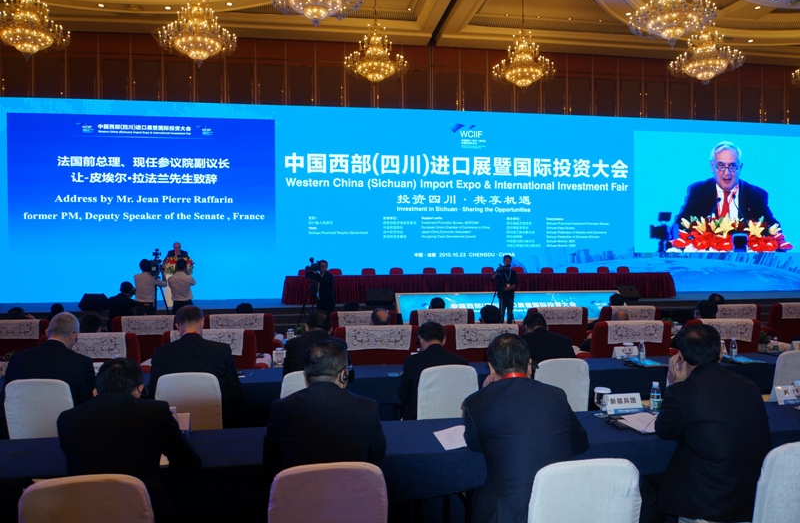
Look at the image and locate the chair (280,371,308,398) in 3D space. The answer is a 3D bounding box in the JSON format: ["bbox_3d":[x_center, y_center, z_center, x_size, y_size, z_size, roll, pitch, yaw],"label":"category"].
[{"bbox_3d":[-0.615,1.176,4.217,0.450,0.930,0.550,0,1,-9],"label":"chair"}]

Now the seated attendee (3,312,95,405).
[{"bbox_3d":[-2.286,0.993,4.088,0.540,1.320,0.780,0,1,-10],"label":"seated attendee"}]

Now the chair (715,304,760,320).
[{"bbox_3d":[4.513,1.059,8.591,0.900,1.020,0.800,0,1,-9],"label":"chair"}]

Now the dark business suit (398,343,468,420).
[{"bbox_3d":[0.250,0.901,4.570,0.520,0.640,0.450,0,0,-9],"label":"dark business suit"}]

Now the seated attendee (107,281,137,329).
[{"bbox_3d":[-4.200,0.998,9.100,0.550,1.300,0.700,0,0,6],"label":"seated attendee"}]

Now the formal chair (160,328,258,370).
[{"bbox_3d":[-1.830,1.146,5.950,0.870,1.030,0.820,0,0,-9],"label":"formal chair"}]

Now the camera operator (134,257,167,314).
[{"bbox_3d":[-4.315,0.772,10.379,0.560,1.660,0.500,0,1,-14],"label":"camera operator"}]

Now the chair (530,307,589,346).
[{"bbox_3d":[1.998,1.077,8.170,0.900,1.020,0.800,0,1,-9],"label":"chair"}]

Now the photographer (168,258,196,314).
[{"bbox_3d":[-3.740,0.759,10.330,0.500,1.680,0.420,-1,1,-18],"label":"photographer"}]

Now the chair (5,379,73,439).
[{"bbox_3d":[-2.440,1.219,4.240,0.460,0.920,0.560,0,0,-9],"label":"chair"}]

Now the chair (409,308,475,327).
[{"bbox_3d":[0.447,1.092,7.575,0.770,1.020,0.780,0,1,-9],"label":"chair"}]

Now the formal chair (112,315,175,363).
[{"bbox_3d":[-3.008,1.113,7.333,0.900,1.020,0.800,0,1,-9],"label":"formal chair"}]

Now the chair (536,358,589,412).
[{"bbox_3d":[1.147,1.162,4.607,0.450,0.930,0.550,0,1,-13],"label":"chair"}]

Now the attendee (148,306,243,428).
[{"bbox_3d":[-1.397,0.974,4.338,0.580,1.340,0.850,0,1,-9],"label":"attendee"}]

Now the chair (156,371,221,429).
[{"bbox_3d":[-1.399,1.182,4.117,0.450,0.930,0.550,0,1,-10],"label":"chair"}]

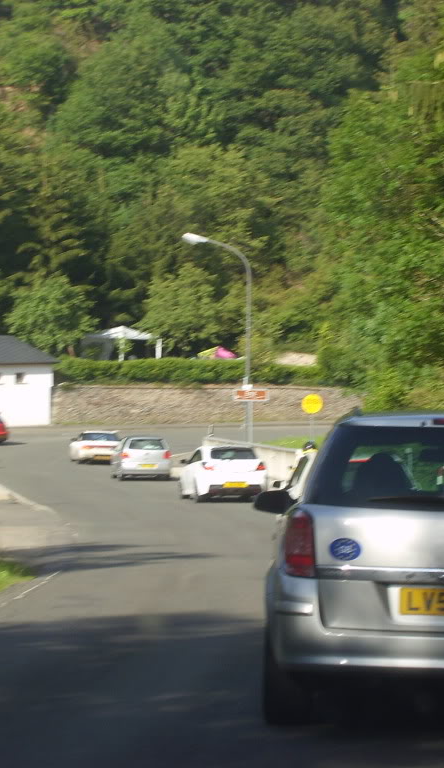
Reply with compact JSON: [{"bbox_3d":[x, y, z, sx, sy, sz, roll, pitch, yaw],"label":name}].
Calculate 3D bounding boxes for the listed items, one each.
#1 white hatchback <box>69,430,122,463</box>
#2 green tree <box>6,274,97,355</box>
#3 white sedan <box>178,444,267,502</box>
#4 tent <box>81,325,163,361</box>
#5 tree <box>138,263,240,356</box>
[{"bbox_3d":[-4.860,2.350,92.300,1.810,1.330,4.400,0,0,-9],"label":"white hatchback"},{"bbox_3d":[-9.962,-3.418,140.000,5.200,5.800,5.200,0,0,0],"label":"green tree"},{"bbox_3d":[0.000,2.340,64.000,1.810,1.440,4.250,0,0,-10],"label":"white sedan"},{"bbox_3d":[-5.731,-2.016,138.000,3.100,2.700,3.100,-1,0,-45],"label":"tent"},{"bbox_3d":[-1.885,-3.742,139.000,5.900,6.500,5.900,0,0,0],"label":"tree"}]

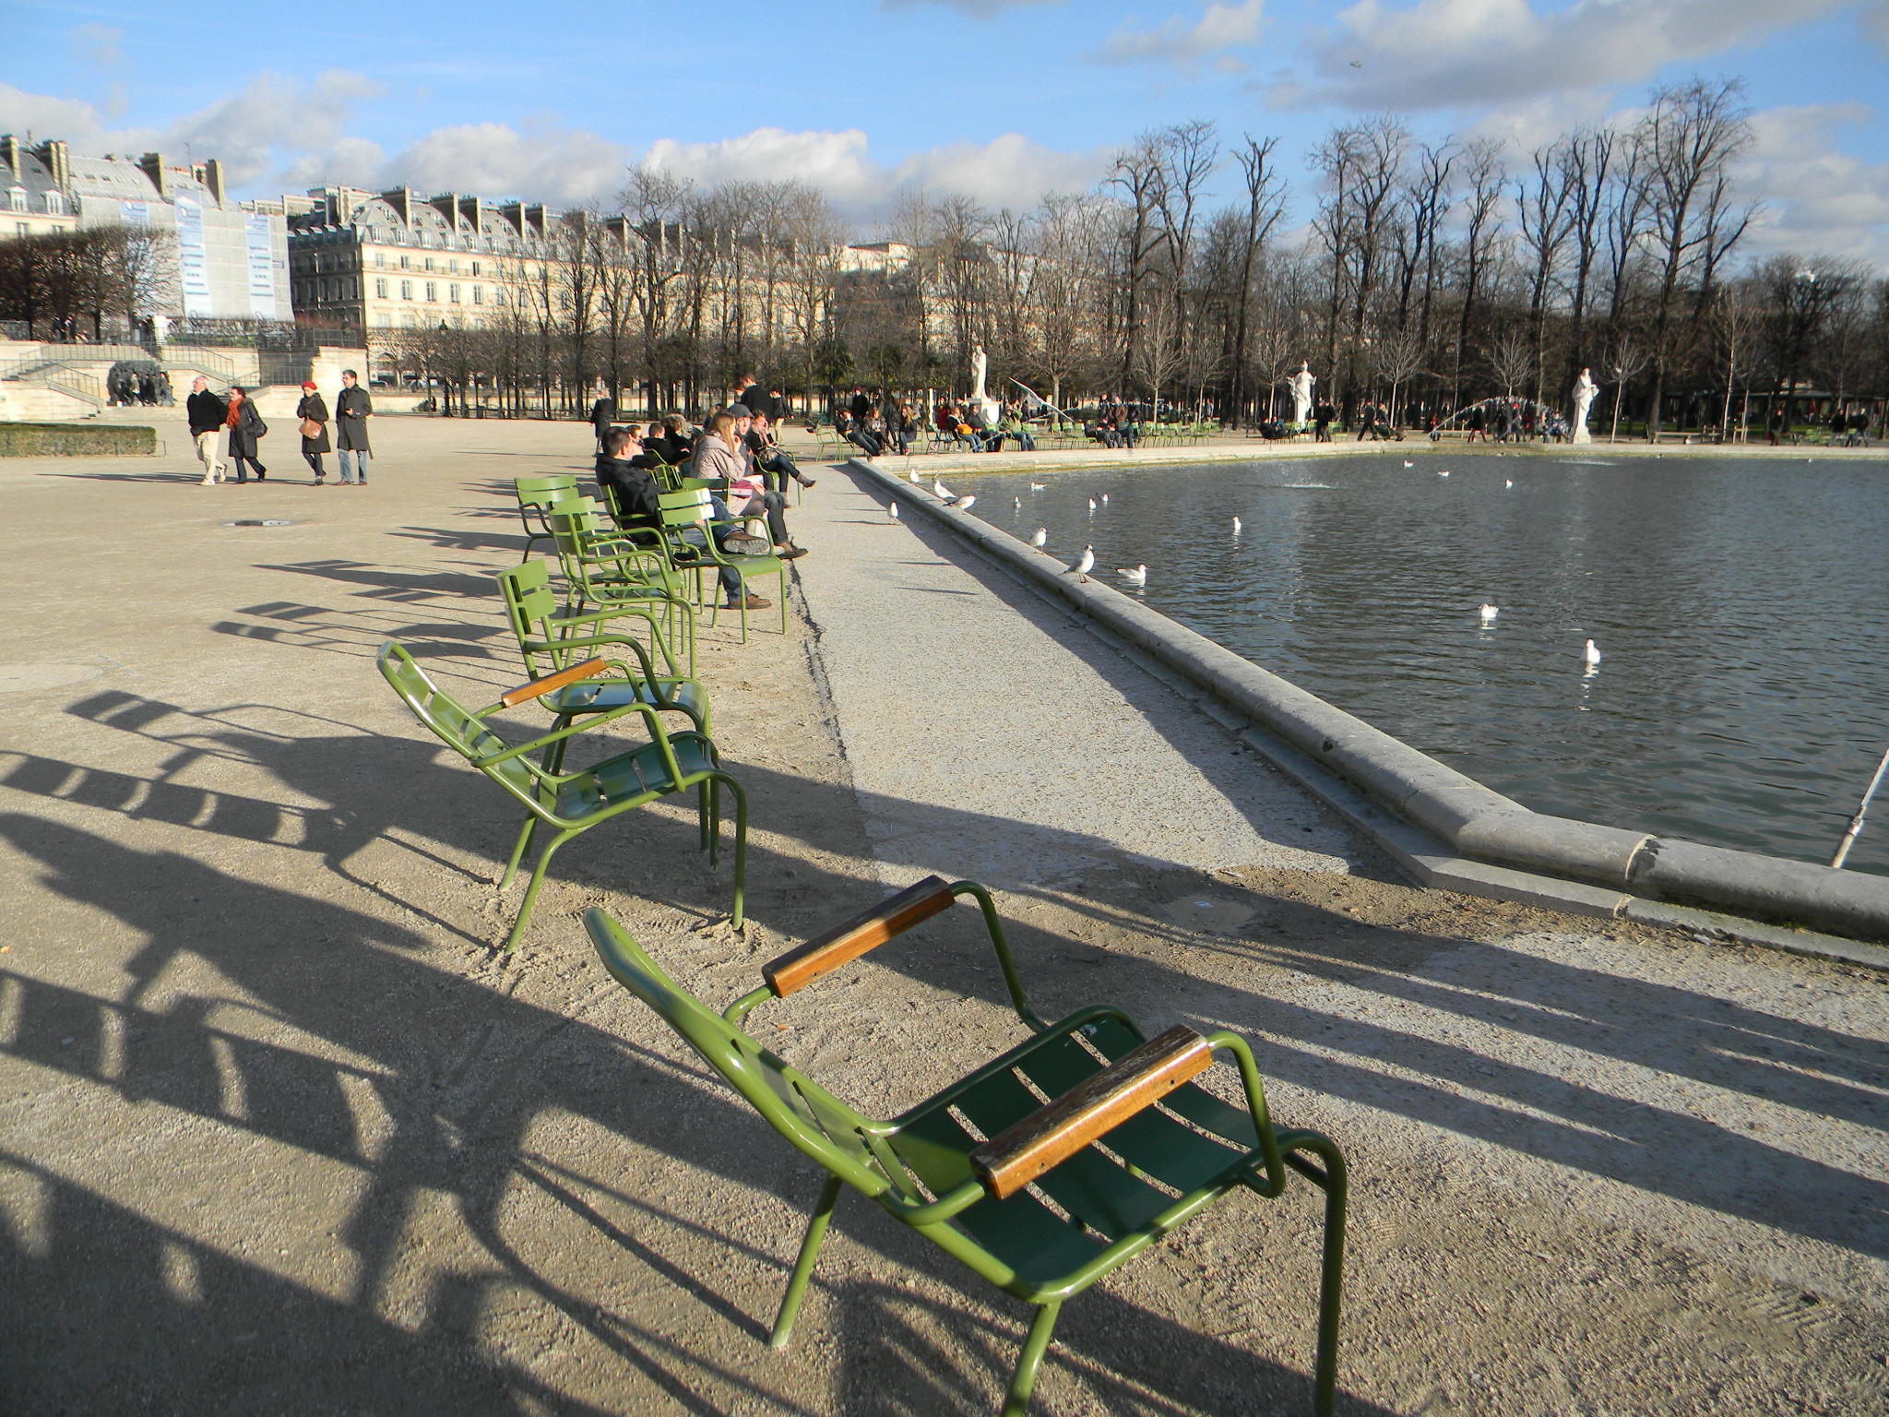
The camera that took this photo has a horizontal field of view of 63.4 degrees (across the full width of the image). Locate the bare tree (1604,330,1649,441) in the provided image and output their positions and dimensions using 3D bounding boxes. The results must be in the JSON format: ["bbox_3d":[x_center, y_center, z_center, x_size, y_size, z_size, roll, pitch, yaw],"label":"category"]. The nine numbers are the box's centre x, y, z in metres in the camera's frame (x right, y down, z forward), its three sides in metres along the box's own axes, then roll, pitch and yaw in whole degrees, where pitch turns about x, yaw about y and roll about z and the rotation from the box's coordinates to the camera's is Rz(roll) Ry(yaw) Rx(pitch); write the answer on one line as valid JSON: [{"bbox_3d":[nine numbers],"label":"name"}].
[{"bbox_3d":[30.486,-14.503,68.380,2.300,5.300,2.300,1,11,0],"label":"bare tree"}]

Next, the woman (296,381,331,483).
[{"bbox_3d":[-10.316,-4.451,24.910,0.480,1.650,0.430,8,13,33],"label":"woman"}]

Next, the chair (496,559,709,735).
[{"bbox_3d":[-1.061,-0.019,5.034,0.610,0.880,0.650,0,11,-5],"label":"chair"}]

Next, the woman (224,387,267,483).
[{"bbox_3d":[-10.800,-4.244,23.614,0.550,1.560,0.600,11,15,41],"label":"woman"}]

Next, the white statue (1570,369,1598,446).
[{"bbox_3d":[25.468,-12.016,60.824,1.000,3.100,0.850,1,11,2],"label":"white statue"}]

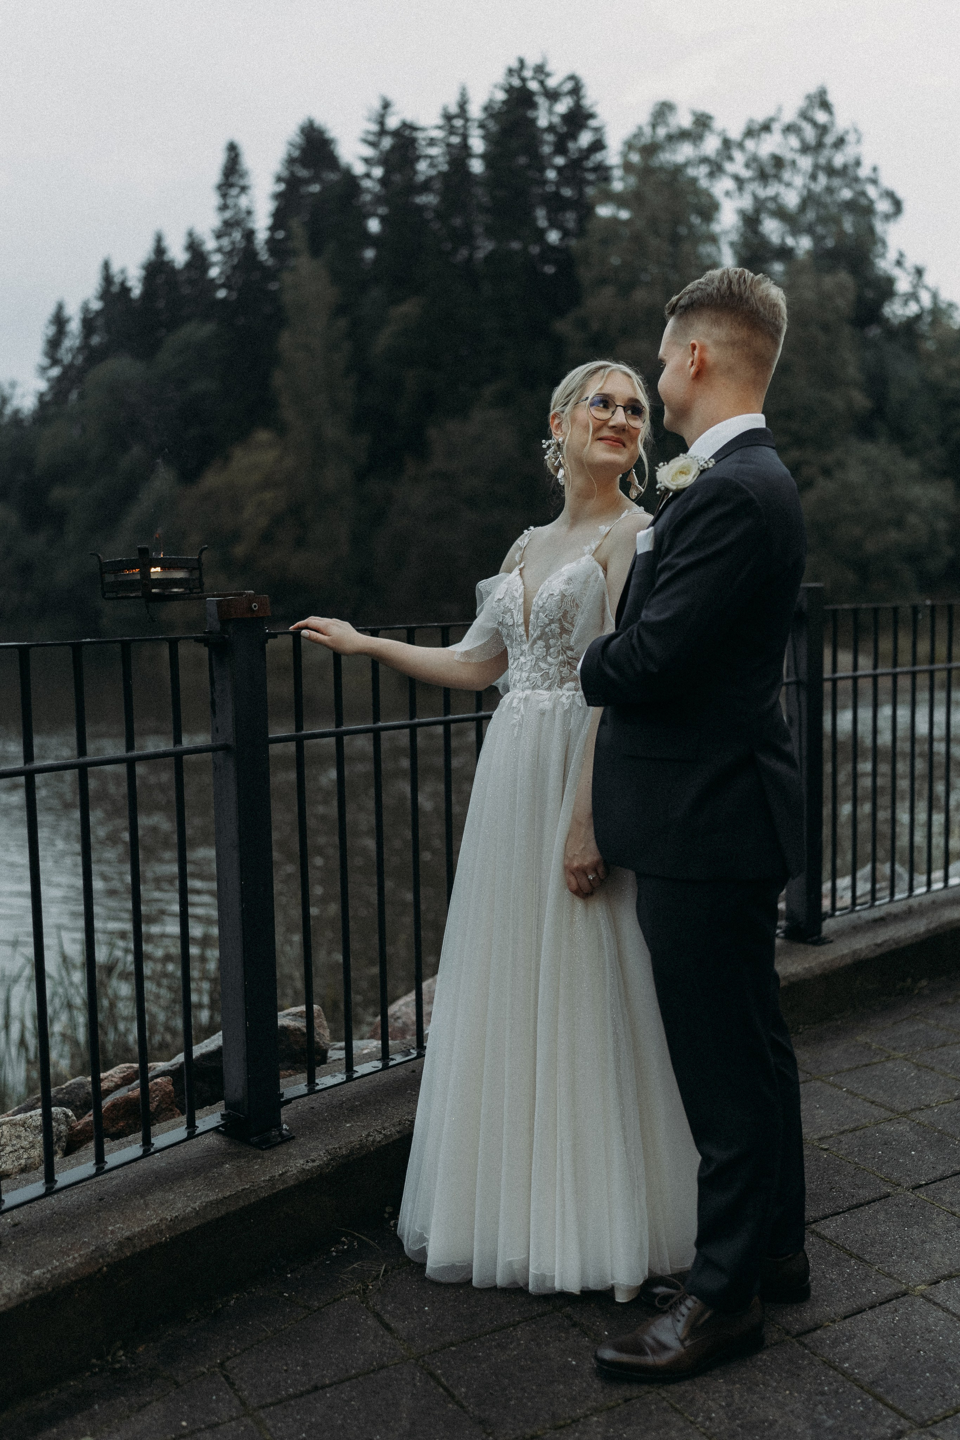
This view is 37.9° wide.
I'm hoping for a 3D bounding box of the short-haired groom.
[{"bbox_3d":[0.388,0.160,2.427,0.440,1.810,0.540,1,6,15],"label":"short-haired groom"}]

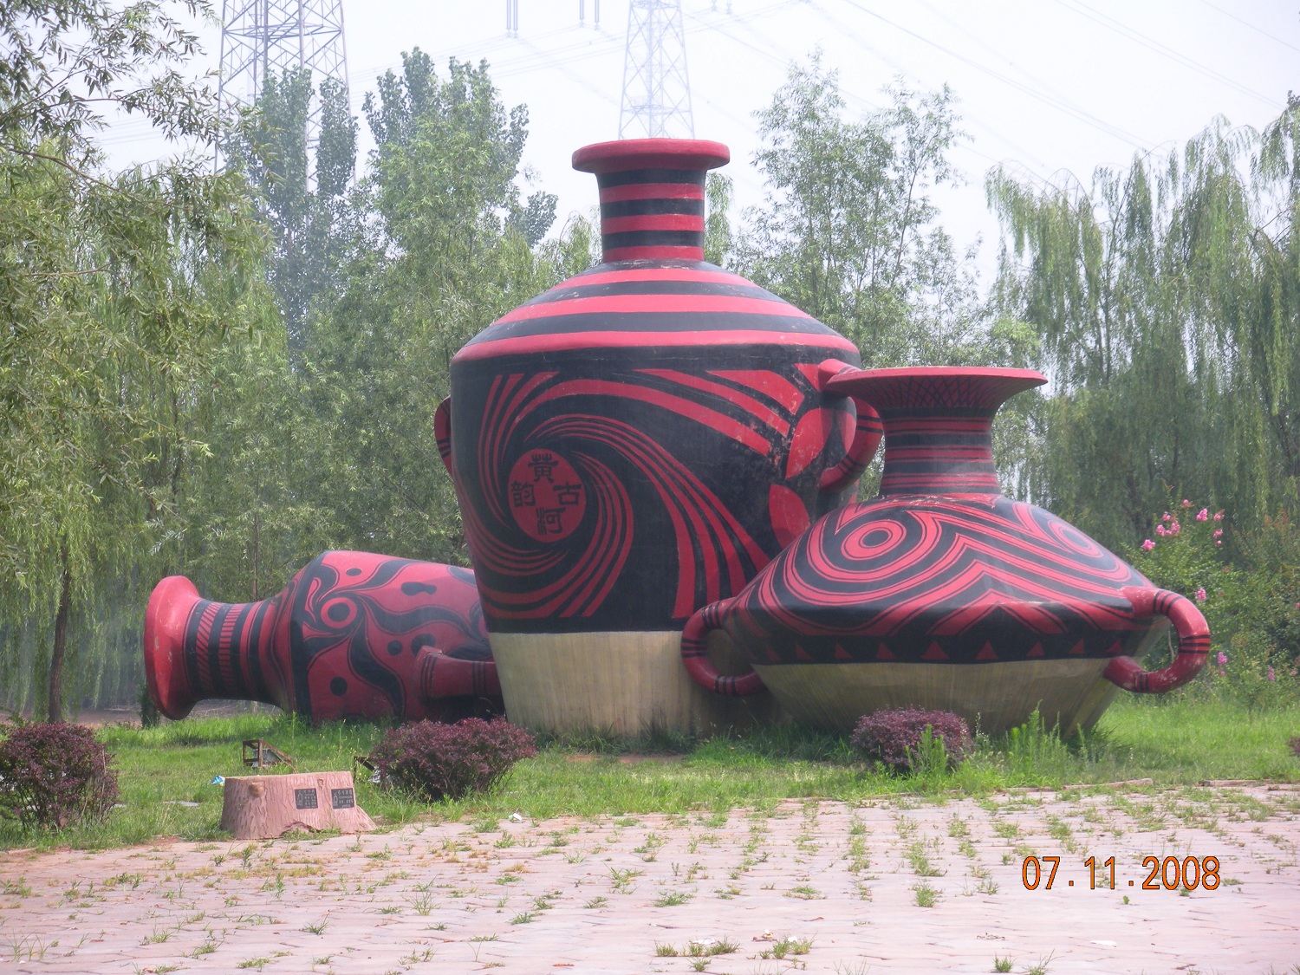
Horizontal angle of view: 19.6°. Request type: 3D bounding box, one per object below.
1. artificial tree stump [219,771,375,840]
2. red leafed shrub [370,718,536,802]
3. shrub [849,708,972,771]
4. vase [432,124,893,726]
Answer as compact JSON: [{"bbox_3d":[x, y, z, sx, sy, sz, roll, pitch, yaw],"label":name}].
[{"bbox_3d":[-2.641,2.382,28.100,1.050,0.470,0.600,1,-2,-33],"label":"artificial tree stump"},{"bbox_3d":[-1.737,2.402,33.200,1.480,0.750,1.350,-1,-2,0],"label":"red leafed shrub"},{"bbox_3d":[2.650,2.567,38.200,1.250,0.660,1.150,-1,-2,0],"label":"shrub"},{"bbox_3d":[0.100,-0.670,50.800,7.000,7.970,5.600,-2,-2,34],"label":"vase"}]

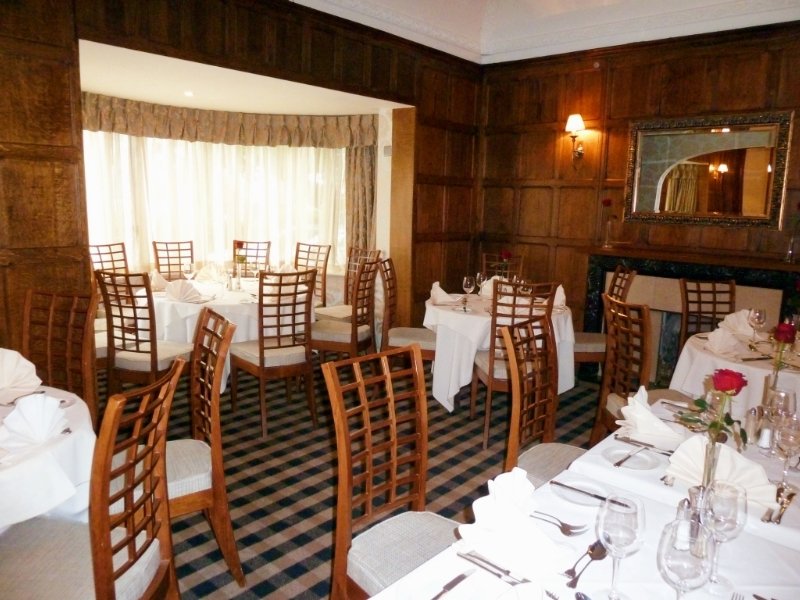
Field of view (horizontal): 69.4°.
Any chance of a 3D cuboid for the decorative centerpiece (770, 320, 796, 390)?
[{"bbox_3d":[1.134,0.250,1.728,0.085,0.375,0.085,10,13,41],"label":"decorative centerpiece"}]

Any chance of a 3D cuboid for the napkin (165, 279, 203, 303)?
[{"bbox_3d":[-1.439,-0.073,3.941,0.240,0.145,0.190,5,10,20],"label":"napkin"}]

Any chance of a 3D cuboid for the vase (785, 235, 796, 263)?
[{"bbox_3d":[2.551,-0.338,3.761,0.075,0.190,0.075,10,13,41],"label":"vase"}]

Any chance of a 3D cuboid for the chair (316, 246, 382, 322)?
[{"bbox_3d":[-0.484,0.063,5.031,0.540,1.010,0.440,-8,14,-44],"label":"chair"}]

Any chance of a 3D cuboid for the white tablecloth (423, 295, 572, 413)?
[{"bbox_3d":[0.681,0.354,4.106,0.970,0.660,0.970,2,10,2],"label":"white tablecloth"}]

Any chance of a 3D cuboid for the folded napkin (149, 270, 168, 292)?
[{"bbox_3d":[-1.767,-0.147,4.355,0.190,0.145,0.240,-3,11,-22],"label":"folded napkin"}]

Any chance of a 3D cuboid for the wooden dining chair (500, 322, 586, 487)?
[{"bbox_3d":[0.649,0.609,2.130,0.540,1.010,0.440,10,13,39],"label":"wooden dining chair"}]

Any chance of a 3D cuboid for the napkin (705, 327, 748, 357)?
[{"bbox_3d":[1.625,0.192,2.895,0.140,0.130,0.220,1,10,-6],"label":"napkin"}]

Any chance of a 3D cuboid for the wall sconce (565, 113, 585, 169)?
[{"bbox_3d":[1.455,-1.314,4.790,0.160,0.420,0.200,10,13,41],"label":"wall sconce"}]

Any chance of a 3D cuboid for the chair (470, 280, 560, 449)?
[{"bbox_3d":[0.713,0.351,3.589,0.420,1.020,0.540,2,10,2],"label":"chair"}]

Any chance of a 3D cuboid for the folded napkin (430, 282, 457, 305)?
[{"bbox_3d":[0.315,-0.057,4.086,0.140,0.130,0.220,1,10,-2],"label":"folded napkin"}]

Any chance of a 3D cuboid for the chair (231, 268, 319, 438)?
[{"bbox_3d":[-0.805,0.286,3.720,0.440,1.010,0.540,-5,12,-33],"label":"chair"}]

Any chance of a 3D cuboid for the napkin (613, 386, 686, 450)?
[{"bbox_3d":[0.801,0.350,1.811,0.190,0.140,0.220,10,13,41],"label":"napkin"}]

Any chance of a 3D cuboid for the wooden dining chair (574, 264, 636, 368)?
[{"bbox_3d":[1.381,0.255,4.252,0.540,1.010,0.440,2,10,0],"label":"wooden dining chair"}]

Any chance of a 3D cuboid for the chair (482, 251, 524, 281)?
[{"bbox_3d":[0.847,0.159,4.716,0.420,1.020,0.540,2,10,3],"label":"chair"}]

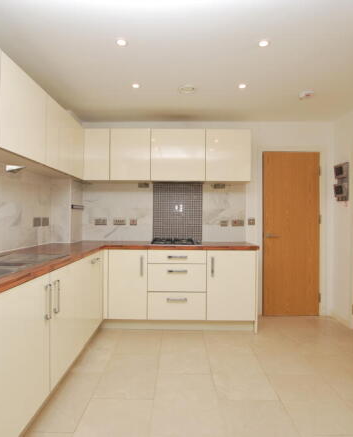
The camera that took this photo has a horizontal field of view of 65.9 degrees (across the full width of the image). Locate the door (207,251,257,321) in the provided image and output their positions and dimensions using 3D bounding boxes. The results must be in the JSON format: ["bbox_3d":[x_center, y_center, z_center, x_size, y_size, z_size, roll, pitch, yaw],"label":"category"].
[{"bbox_3d":[0.561,0.684,2.782,0.492,0.710,0.022,1,0,0],"label":"door"}]

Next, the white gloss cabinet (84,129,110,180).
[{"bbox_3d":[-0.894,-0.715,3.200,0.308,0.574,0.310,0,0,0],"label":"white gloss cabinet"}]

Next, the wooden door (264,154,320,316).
[{"bbox_3d":[1.406,0.189,3.356,0.692,2.001,0.045,0,0,0],"label":"wooden door"}]

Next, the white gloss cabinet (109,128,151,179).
[{"bbox_3d":[-0.501,-0.697,3.133,0.446,0.572,0.326,0,0,0],"label":"white gloss cabinet"}]

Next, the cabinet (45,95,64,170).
[{"bbox_3d":[-1.195,-0.714,2.349,0.303,0.574,0.320,0,0,0],"label":"cabinet"}]

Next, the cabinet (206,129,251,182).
[{"bbox_3d":[0.575,-0.706,3.191,0.501,0.574,0.310,0,0,0],"label":"cabinet"}]

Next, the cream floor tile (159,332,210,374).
[{"bbox_3d":[0.063,1.195,2.383,0.414,0.010,0.610,0,0,0],"label":"cream floor tile"}]

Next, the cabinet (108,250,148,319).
[{"bbox_3d":[-0.491,0.679,3.063,0.401,0.720,0.568,0,0,0],"label":"cabinet"}]

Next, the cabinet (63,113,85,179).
[{"bbox_3d":[-1.181,-0.702,2.733,0.326,0.572,0.500,0,0,0],"label":"cabinet"}]

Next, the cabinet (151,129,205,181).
[{"bbox_3d":[0.022,-0.693,3.130,0.600,0.572,0.326,0,0,0],"label":"cabinet"}]

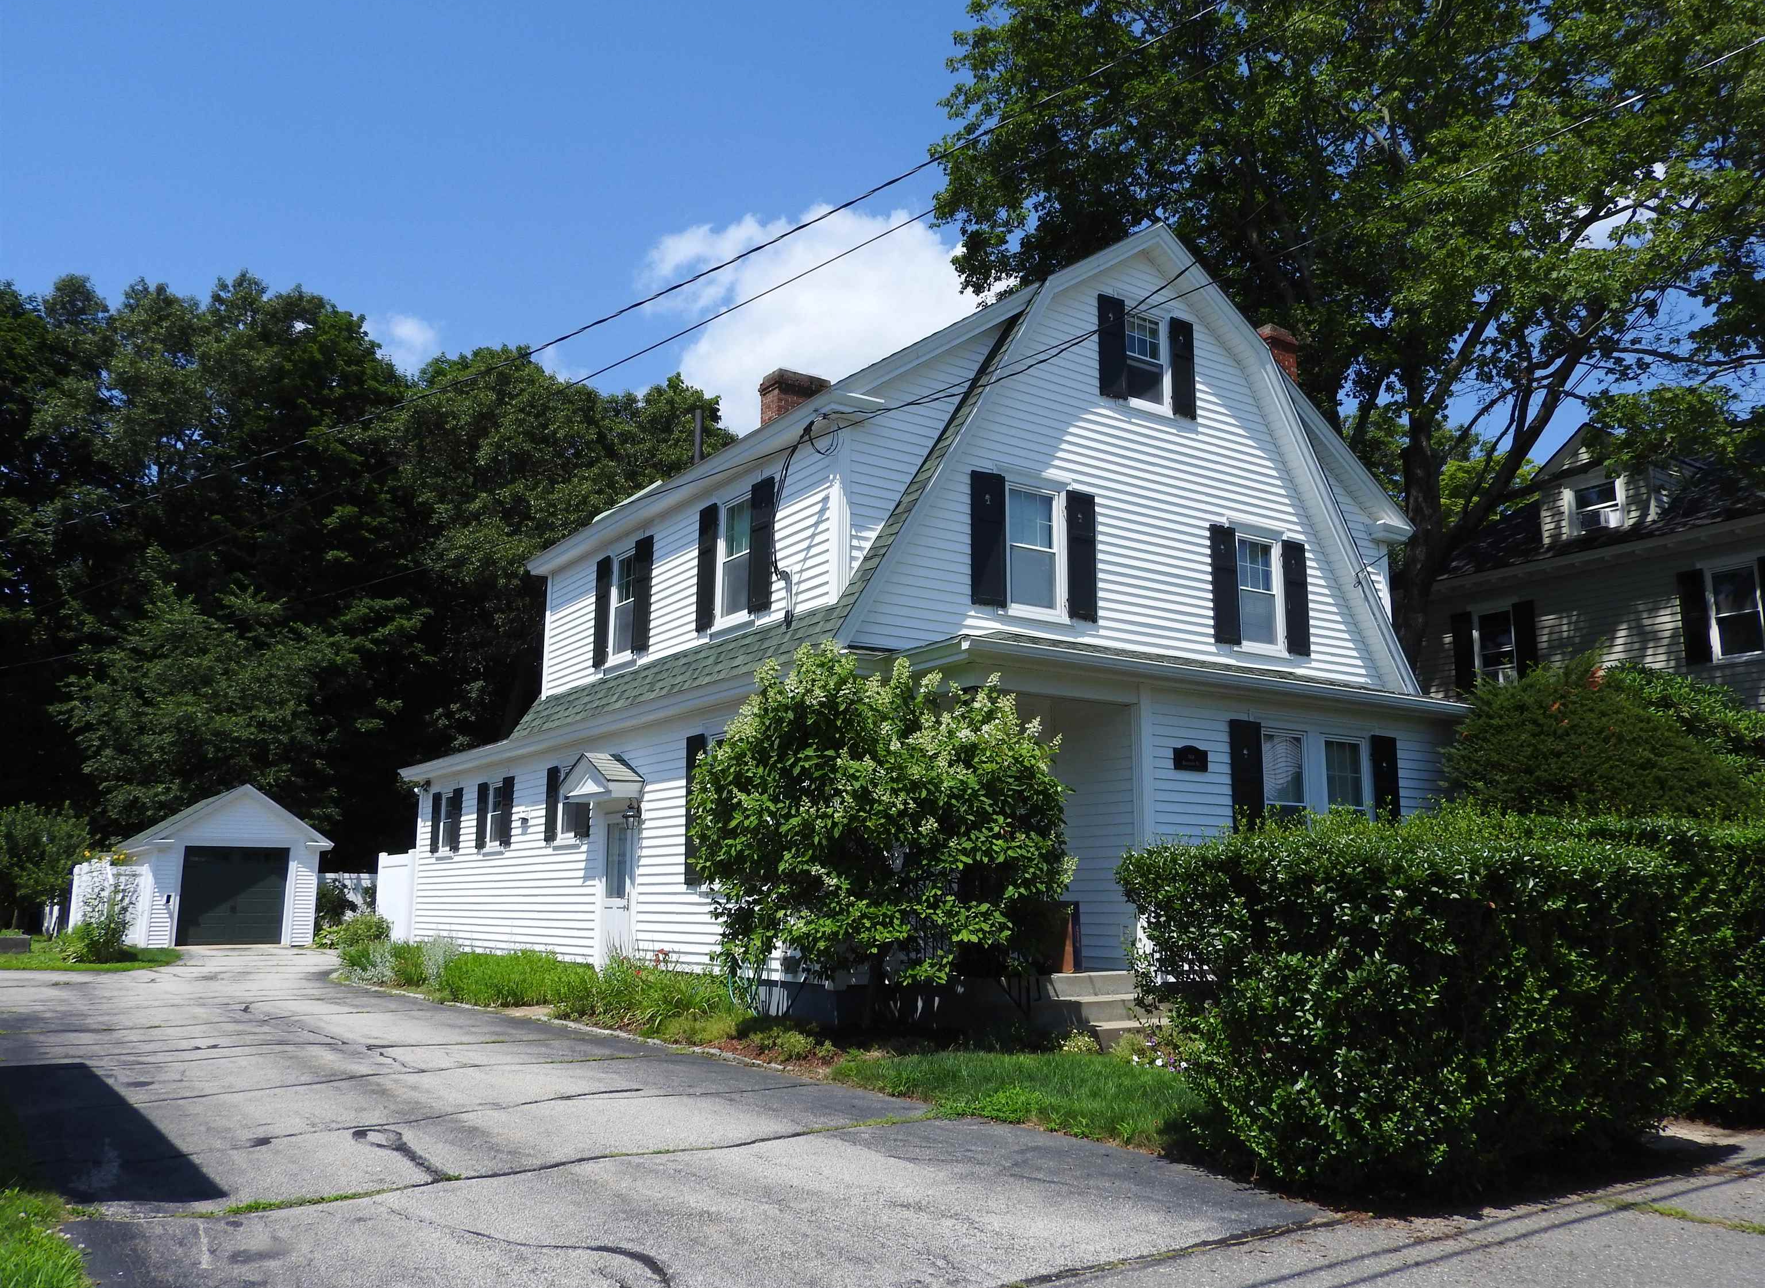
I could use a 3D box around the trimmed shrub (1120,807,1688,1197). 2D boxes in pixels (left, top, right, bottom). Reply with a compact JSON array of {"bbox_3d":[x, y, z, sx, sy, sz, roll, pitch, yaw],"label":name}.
[{"bbox_3d":[3.375,2.179,9.115,3.800,1.970,1.500,8,-13,-33],"label":"trimmed shrub"}]

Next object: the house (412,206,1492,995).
[{"bbox_3d":[-0.139,0.402,20.665,9.190,8.810,14.910,8,-13,-33],"label":"house"}]

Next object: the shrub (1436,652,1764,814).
[{"bbox_3d":[7.095,1.948,14.145,2.900,3.600,2.900,8,-13,-33],"label":"shrub"}]

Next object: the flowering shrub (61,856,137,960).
[{"bbox_3d":[-15.502,5.207,28.484,1.400,2.030,1.400,8,-13,-33],"label":"flowering shrub"}]

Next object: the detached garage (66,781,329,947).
[{"bbox_3d":[-17.164,5.759,36.920,4.340,3.880,5.900,8,-13,-33],"label":"detached garage"}]

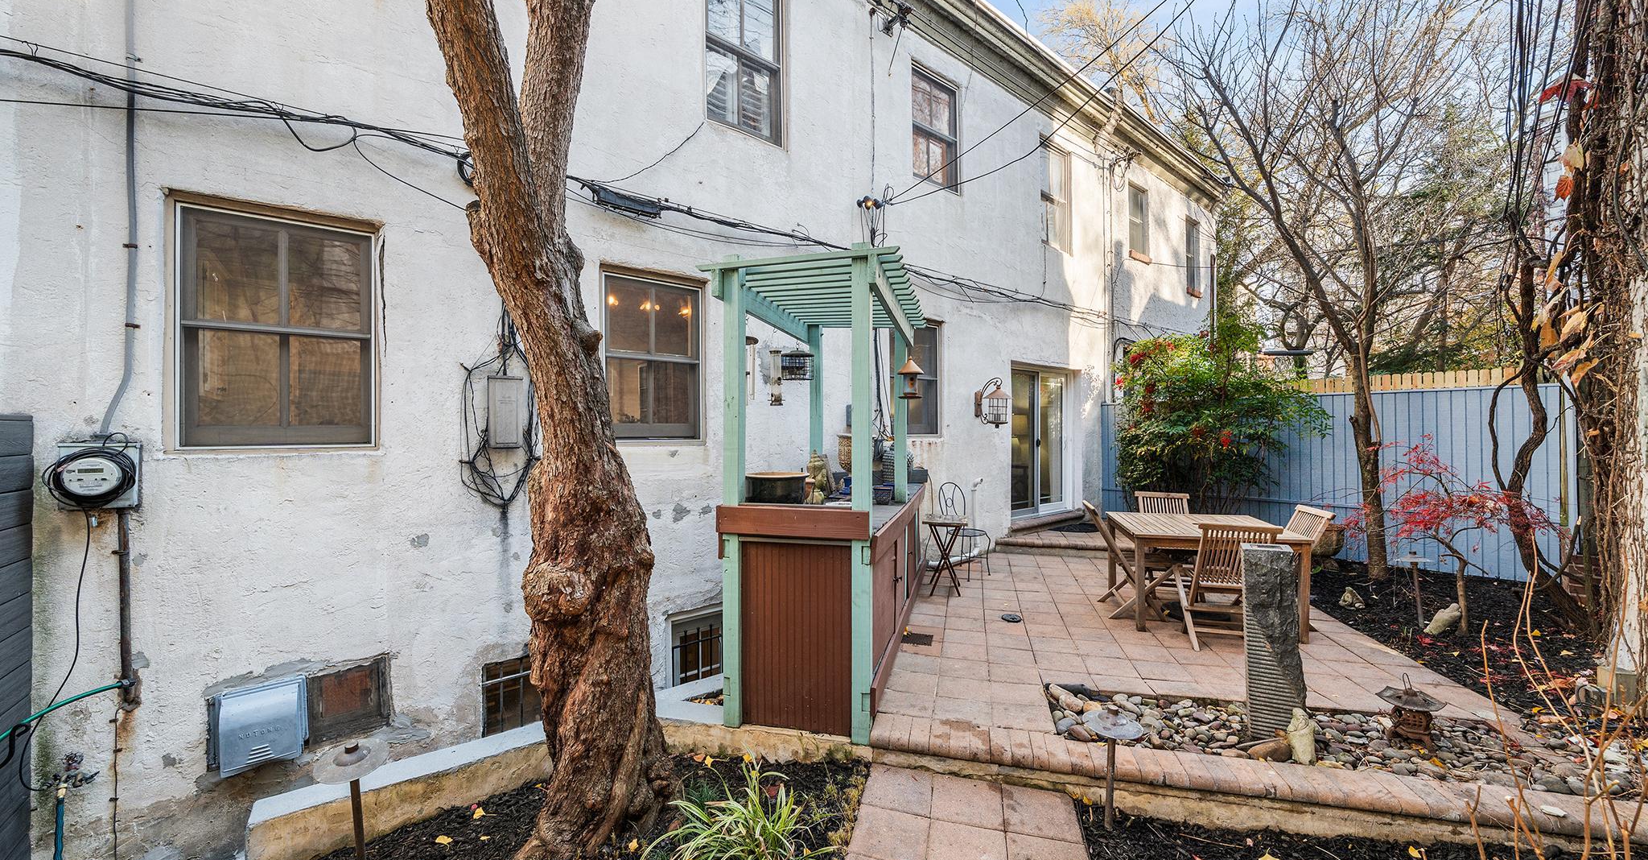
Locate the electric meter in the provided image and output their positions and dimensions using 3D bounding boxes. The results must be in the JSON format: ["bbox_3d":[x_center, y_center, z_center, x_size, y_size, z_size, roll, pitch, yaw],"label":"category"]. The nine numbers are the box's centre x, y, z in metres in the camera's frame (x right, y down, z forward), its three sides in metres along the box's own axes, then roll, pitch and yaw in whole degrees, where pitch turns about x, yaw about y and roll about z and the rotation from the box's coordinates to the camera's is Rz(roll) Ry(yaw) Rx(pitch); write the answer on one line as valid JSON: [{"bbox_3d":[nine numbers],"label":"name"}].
[{"bbox_3d":[-3.596,0.230,2.740,0.250,0.325,0.150,0,0,-37],"label":"electric meter"}]

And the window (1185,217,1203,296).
[{"bbox_3d":[7.496,-3.547,11.223,0.733,1.426,0.120,0,0,-37],"label":"window"}]

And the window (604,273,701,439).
[{"bbox_3d":[-1.399,-0.557,4.501,0.810,1.300,0.100,0,0,-38],"label":"window"}]

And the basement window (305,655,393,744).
[{"bbox_3d":[-2.874,1.637,3.340,0.390,0.410,0.080,0,0,-38],"label":"basement window"}]

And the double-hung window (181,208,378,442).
[{"bbox_3d":[-3.188,-0.558,3.250,0.822,1.323,0.120,0,0,-37],"label":"double-hung window"}]

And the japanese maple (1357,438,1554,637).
[{"bbox_3d":[4.952,0.815,4.279,1.100,1.500,1.150,0,0,-41],"label":"japanese maple"}]

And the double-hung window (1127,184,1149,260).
[{"bbox_3d":[5.550,-3.665,9.775,0.739,1.201,0.120,0,0,-37],"label":"double-hung window"}]

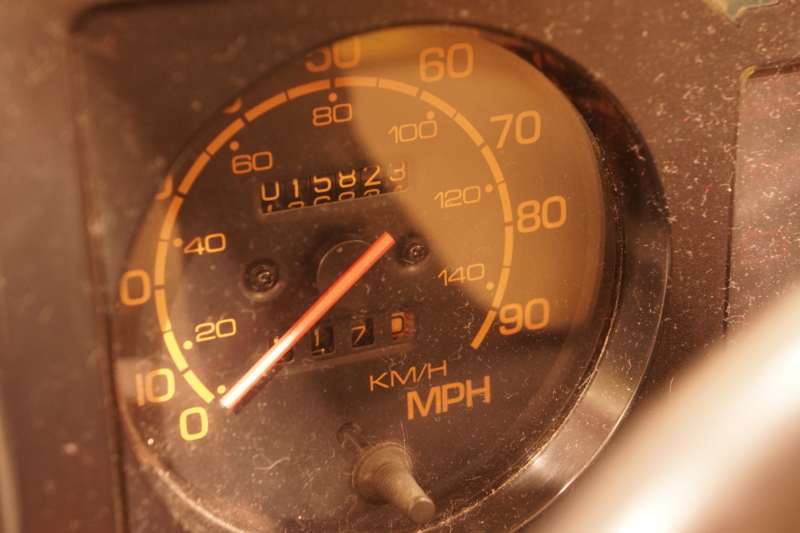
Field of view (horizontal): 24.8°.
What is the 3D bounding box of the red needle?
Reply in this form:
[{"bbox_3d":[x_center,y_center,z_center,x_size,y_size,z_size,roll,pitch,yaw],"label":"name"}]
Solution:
[{"bbox_3d":[-0.019,0.011,0.368,0.048,0.003,0.002,-46,30,-3],"label":"red needle"}]

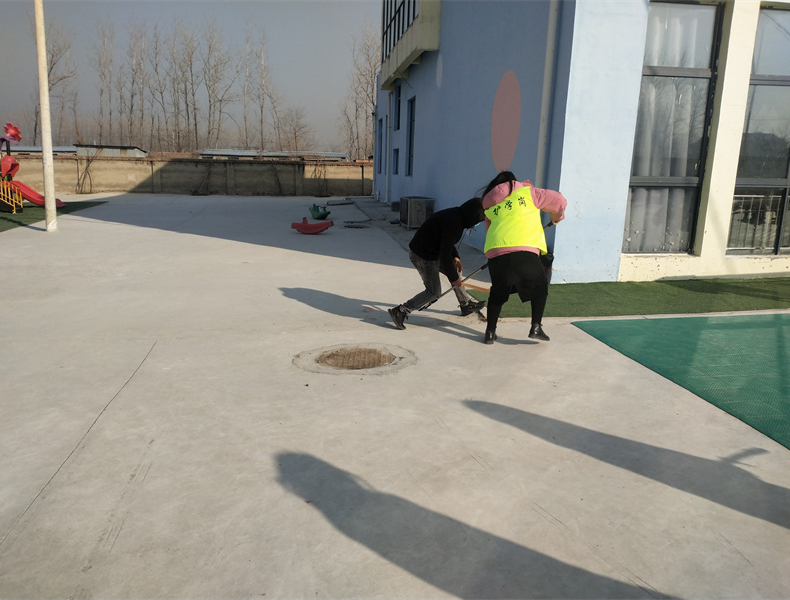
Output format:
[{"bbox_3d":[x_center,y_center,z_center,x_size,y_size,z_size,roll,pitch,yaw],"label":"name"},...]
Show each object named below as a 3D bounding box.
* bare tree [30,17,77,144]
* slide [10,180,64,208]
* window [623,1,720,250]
[{"bbox_3d":[-27.518,-16.651,56.674,3.924,12.315,3.924,-3,12,-25],"label":"bare tree"},{"bbox_3d":[-10.488,-3.142,20.199,1.800,0.820,0.650,2,11,4],"label":"slide"},{"bbox_3d":[3.734,-2.242,9.330,1.150,3.250,0.120,0,11,-8],"label":"window"}]

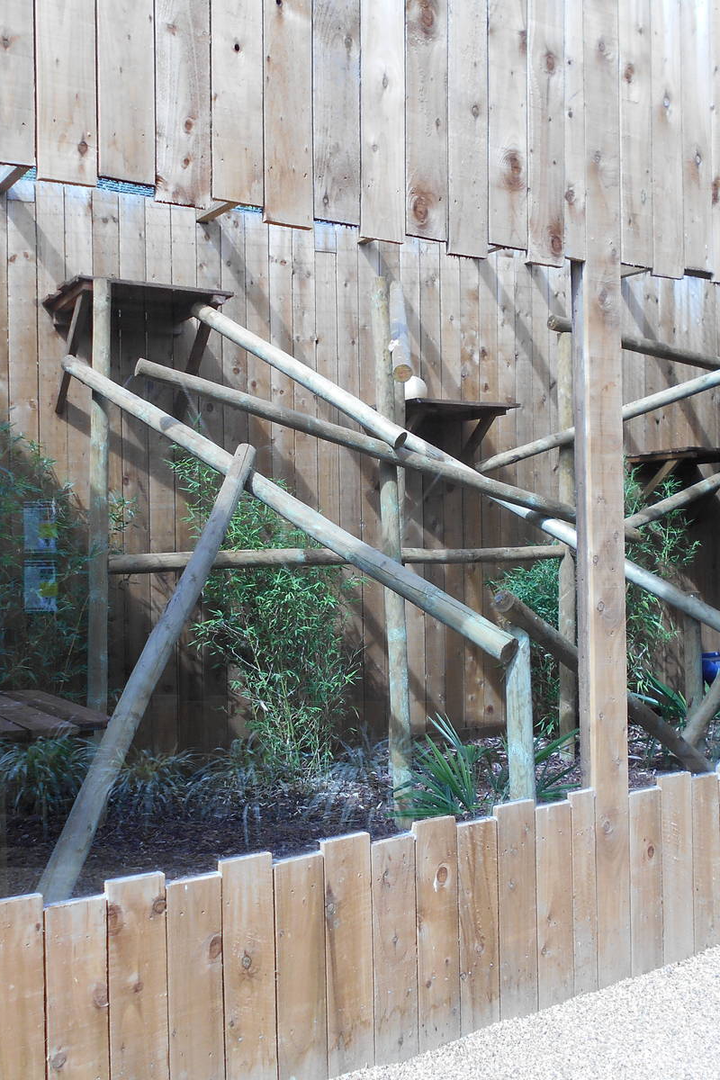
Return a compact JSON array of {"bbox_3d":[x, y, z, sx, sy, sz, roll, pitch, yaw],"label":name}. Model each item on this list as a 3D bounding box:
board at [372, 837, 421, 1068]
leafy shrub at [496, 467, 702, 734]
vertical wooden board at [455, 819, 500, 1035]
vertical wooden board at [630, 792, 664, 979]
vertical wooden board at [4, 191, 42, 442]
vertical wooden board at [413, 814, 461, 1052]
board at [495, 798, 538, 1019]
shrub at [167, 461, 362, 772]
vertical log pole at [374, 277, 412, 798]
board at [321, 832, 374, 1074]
[{"bbox_3d":[0.096,1.167,3.075,0.148,0.628,0.023,-1,0,-32],"label":"board"},{"bbox_3d":[1.486,0.390,6.853,1.150,1.660,0.950,-1,0,-32],"label":"leafy shrub"},{"bbox_3d":[0.349,1.153,3.247,0.152,0.622,0.024,-1,1,-32],"label":"vertical wooden board"},{"bbox_3d":[0.953,1.143,3.617,0.154,0.615,0.023,-1,0,-32],"label":"vertical wooden board"},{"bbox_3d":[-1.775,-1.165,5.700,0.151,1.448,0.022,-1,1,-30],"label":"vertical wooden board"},{"bbox_3d":[0.222,1.147,3.155,0.154,0.662,0.023,-1,0,-32],"label":"vertical wooden board"},{"bbox_3d":[0.476,1.137,3.315,0.152,0.654,0.023,-1,0,-32],"label":"board"},{"bbox_3d":[-0.525,0.411,6.040,0.950,1.730,0.700,-1,1,-30],"label":"shrub"},{"bbox_3d":[0.157,0.060,5.038,0.082,2.560,0.082,-3,0,0],"label":"vertical log pole"},{"bbox_3d":[-0.035,1.151,2.993,0.153,0.648,0.023,-1,0,-32],"label":"board"}]

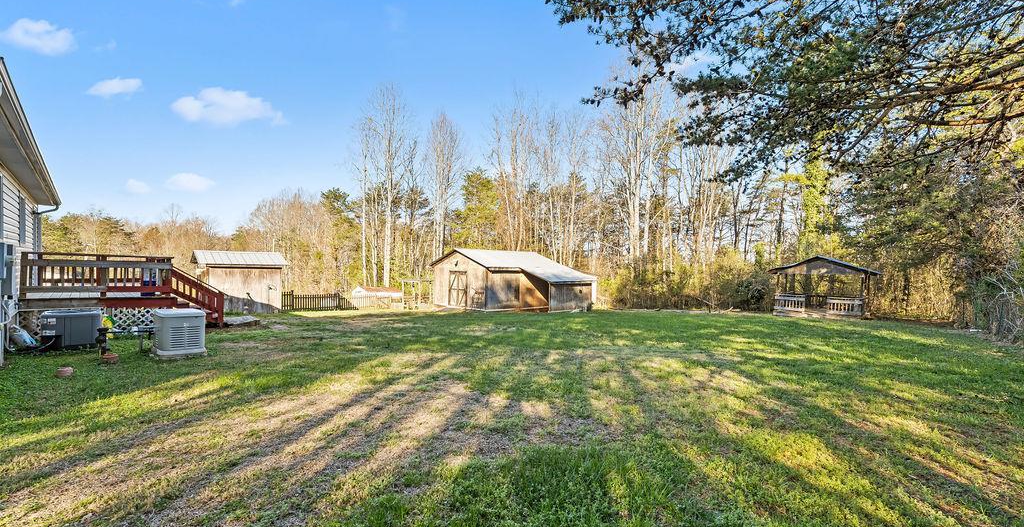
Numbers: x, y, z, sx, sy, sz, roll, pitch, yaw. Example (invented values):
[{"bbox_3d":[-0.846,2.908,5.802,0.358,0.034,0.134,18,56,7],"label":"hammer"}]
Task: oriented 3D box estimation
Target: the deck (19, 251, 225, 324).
[{"bbox_3d":[-10.456,0.746,10.834,4.400,1.870,3.410,0,-2,43],"label":"deck"}]

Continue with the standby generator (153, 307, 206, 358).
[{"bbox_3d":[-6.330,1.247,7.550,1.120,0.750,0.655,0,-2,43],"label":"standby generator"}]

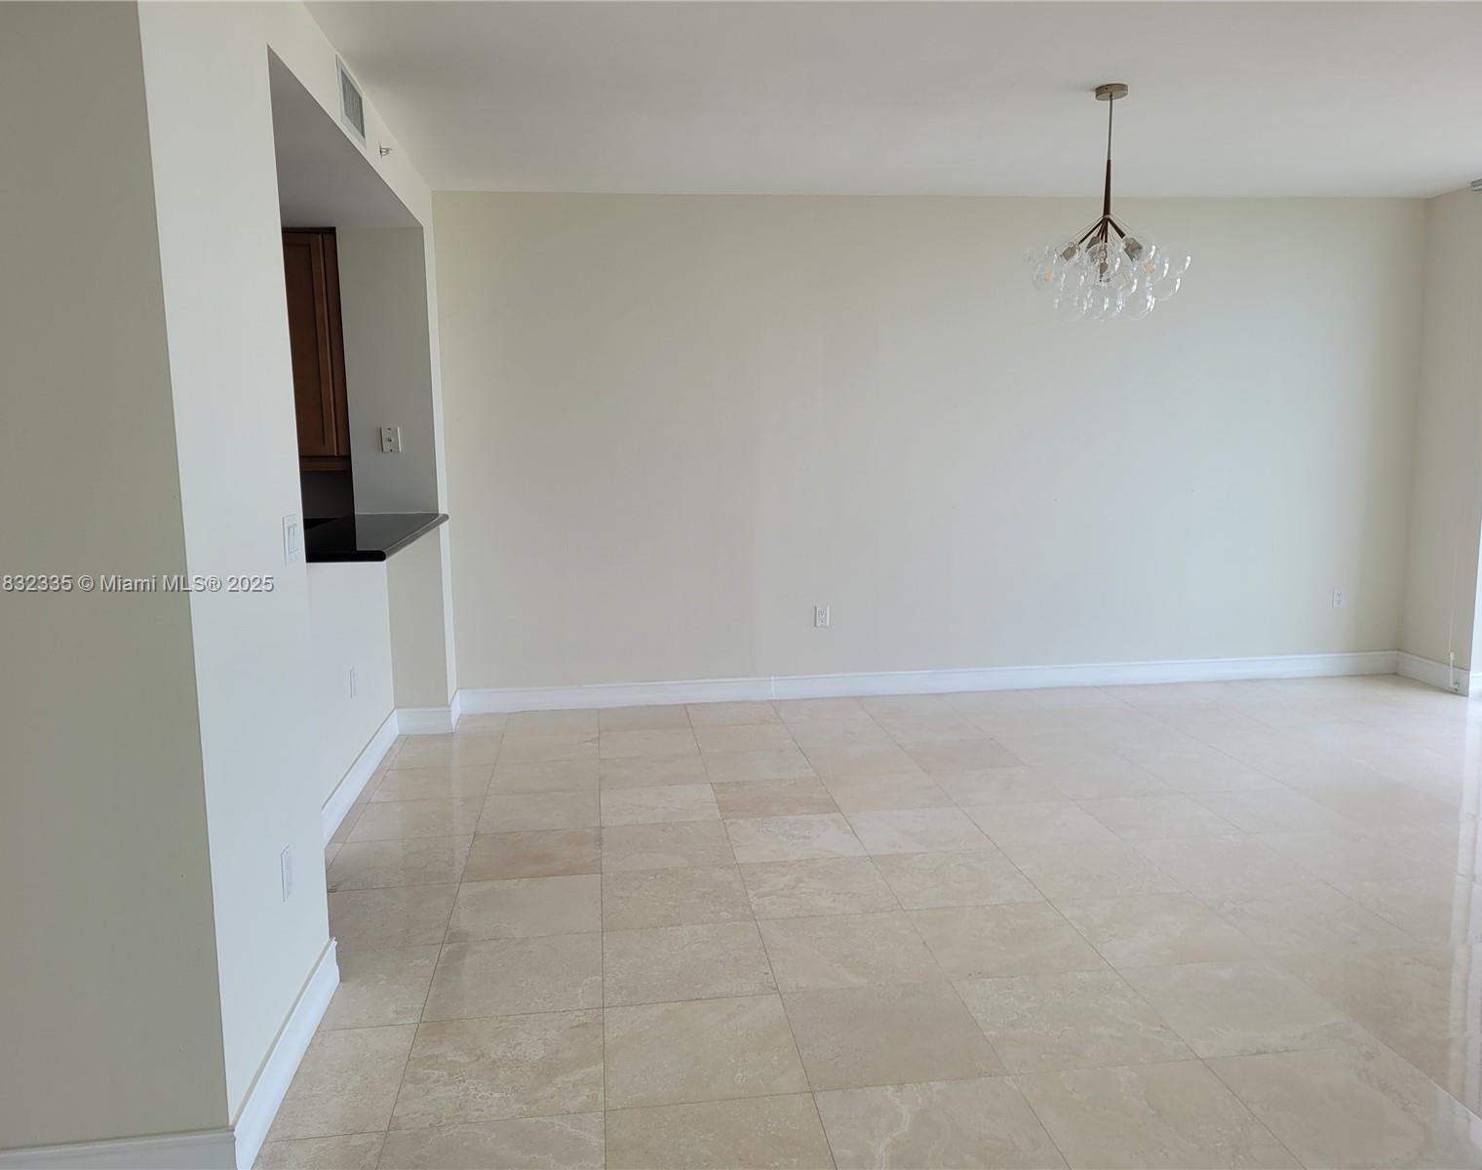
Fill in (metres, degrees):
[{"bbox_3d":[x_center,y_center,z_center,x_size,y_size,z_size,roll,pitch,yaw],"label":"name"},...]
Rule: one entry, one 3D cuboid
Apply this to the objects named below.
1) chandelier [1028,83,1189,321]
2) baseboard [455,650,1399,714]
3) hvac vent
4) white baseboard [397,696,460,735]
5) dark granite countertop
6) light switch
[{"bbox_3d":[1.314,-1.349,4.178,0.600,0.800,0.600,-2,8,-7],"label":"chandelier"},{"bbox_3d":[1.130,0.524,6.379,5.207,0.128,0.018,-2,8,-7],"label":"baseboard"},{"bbox_3d":[-1.260,-1.569,3.834,0.018,0.185,0.425,-2,8,-7],"label":"hvac vent"},{"bbox_3d":[-1.557,0.642,5.874,0.268,0.128,0.366,-2,8,-7],"label":"white baseboard"},{"bbox_3d":[-1.517,-0.201,4.707,0.482,0.040,1.746,-2,8,-7],"label":"dark granite countertop"},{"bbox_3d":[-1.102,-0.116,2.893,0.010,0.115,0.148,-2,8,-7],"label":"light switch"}]

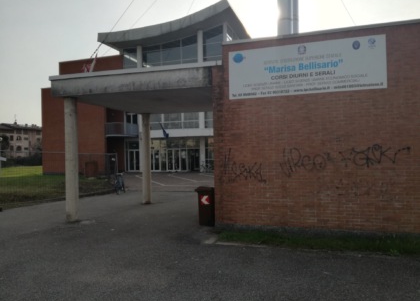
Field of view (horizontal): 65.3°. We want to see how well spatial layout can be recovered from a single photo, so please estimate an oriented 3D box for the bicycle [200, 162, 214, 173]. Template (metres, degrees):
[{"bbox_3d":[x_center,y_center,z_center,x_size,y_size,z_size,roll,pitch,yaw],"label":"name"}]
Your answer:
[{"bbox_3d":[-0.211,1.654,31.500,1.680,1.080,0.550,-1,-1,18],"label":"bicycle"}]

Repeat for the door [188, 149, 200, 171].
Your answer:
[{"bbox_3d":[-1.619,1.052,33.787,1.364,2.247,0.120,-1,-1,18],"label":"door"}]

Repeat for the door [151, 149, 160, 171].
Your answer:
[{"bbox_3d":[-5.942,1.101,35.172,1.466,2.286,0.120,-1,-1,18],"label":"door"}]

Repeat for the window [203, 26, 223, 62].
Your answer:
[{"bbox_3d":[0.316,-10.813,33.340,2.106,3.732,0.120,-1,-1,18],"label":"window"}]

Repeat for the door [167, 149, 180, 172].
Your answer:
[{"bbox_3d":[-3.789,1.058,34.482,1.558,2.283,0.120,-1,-1,18],"label":"door"}]

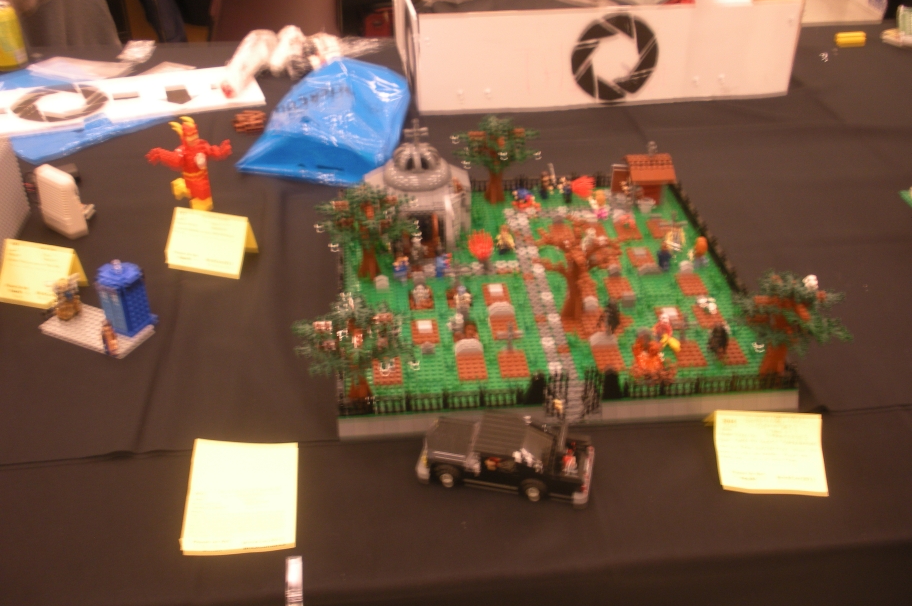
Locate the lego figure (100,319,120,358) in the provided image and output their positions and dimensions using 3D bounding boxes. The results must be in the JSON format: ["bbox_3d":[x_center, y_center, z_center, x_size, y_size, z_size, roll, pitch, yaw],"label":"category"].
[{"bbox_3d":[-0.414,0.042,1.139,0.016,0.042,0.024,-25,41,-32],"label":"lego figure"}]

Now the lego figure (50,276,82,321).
[{"bbox_3d":[-0.495,-0.007,1.206,0.032,0.050,0.030,14,36,20],"label":"lego figure"}]

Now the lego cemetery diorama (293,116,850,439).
[{"bbox_3d":[0.115,-0.085,1.207,0.611,0.190,0.556,-3,34,-4],"label":"lego cemetery diorama"}]

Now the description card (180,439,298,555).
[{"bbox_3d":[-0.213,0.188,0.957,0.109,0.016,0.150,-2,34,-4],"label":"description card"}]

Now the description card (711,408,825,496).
[{"bbox_3d":[0.324,0.139,0.990,0.108,0.060,0.100,2,34,2],"label":"description card"}]

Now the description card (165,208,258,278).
[{"bbox_3d":[-0.339,-0.091,1.323,0.109,0.072,0.073,9,35,13],"label":"description card"}]

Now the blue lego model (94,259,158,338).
[{"bbox_3d":[-0.410,-0.011,1.172,0.047,0.095,0.049,14,36,20],"label":"blue lego model"}]

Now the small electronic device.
[{"bbox_3d":[-0.571,-0.152,1.393,0.067,0.095,0.041,25,41,32],"label":"small electronic device"}]

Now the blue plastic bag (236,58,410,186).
[{"bbox_3d":[-0.217,-0.334,1.668,0.252,0.090,0.340,5,34,8],"label":"blue plastic bag"}]

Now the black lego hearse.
[{"bbox_3d":[0.052,0.155,0.969,0.175,0.058,0.064,7,35,11],"label":"black lego hearse"}]

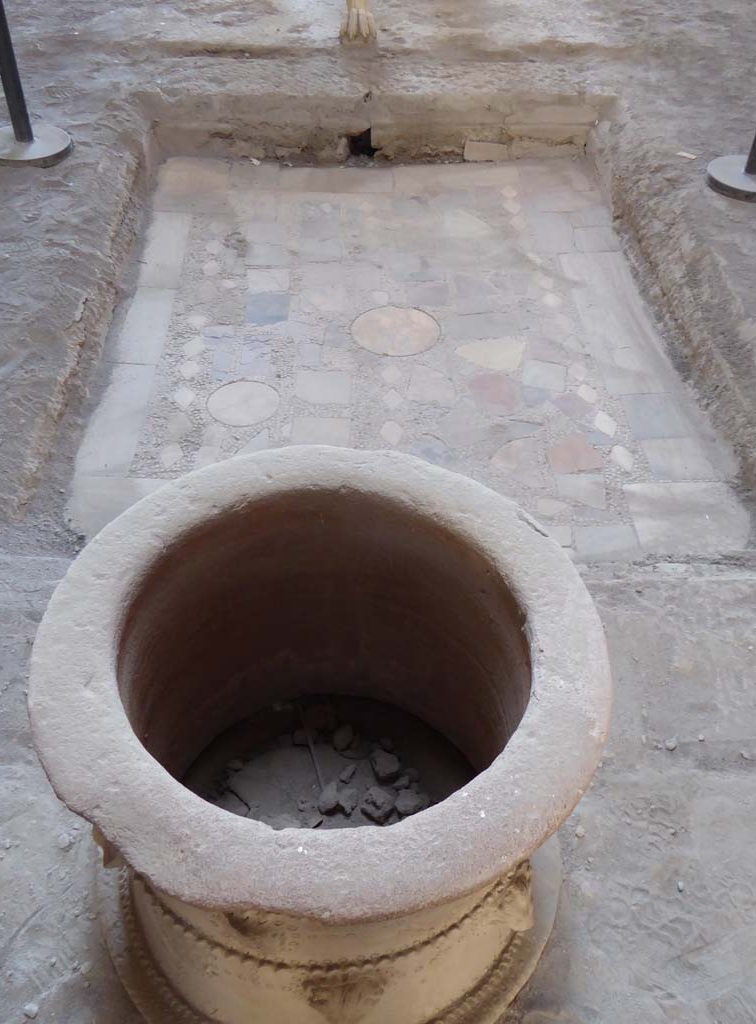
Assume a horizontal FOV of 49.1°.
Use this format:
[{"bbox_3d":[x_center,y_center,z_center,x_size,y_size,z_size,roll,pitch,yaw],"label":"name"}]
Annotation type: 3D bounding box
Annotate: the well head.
[{"bbox_3d":[-0.068,0.331,1.178,0.720,0.540,0.720,3,46,0],"label":"well head"}]

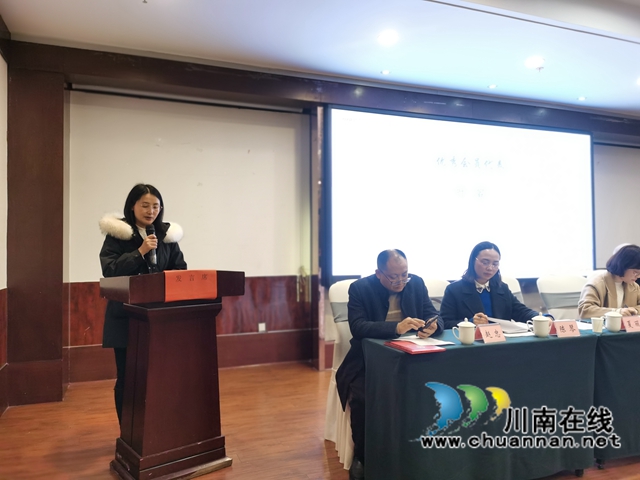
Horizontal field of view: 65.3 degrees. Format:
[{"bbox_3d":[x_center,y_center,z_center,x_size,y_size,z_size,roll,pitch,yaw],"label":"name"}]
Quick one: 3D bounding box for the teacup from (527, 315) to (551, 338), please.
[{"bbox_3d":[1.202,0.468,2.740,0.127,0.137,0.094,0,-1,-18],"label":"teacup"}]

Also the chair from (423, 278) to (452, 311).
[{"bbox_3d":[0.815,0.796,3.269,0.470,1.000,0.540,0,-1,-21],"label":"chair"}]

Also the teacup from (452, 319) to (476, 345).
[{"bbox_3d":[0.726,0.457,2.513,0.120,0.132,0.093,0,-1,-3],"label":"teacup"}]

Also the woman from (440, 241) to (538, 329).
[{"bbox_3d":[1.089,0.652,3.252,0.620,1.270,0.720,0,-1,-16],"label":"woman"}]

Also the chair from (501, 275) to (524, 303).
[{"bbox_3d":[1.417,0.796,3.503,0.470,1.000,0.540,0,-1,-21],"label":"chair"}]

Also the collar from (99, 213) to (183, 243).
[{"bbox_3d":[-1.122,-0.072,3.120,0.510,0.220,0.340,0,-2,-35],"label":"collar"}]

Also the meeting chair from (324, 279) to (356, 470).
[{"bbox_3d":[0.330,0.785,3.144,0.470,1.010,0.570,0,-1,-22],"label":"meeting chair"}]

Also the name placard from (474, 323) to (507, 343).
[{"bbox_3d":[0.875,0.480,2.589,0.145,0.088,0.105,0,-1,-22],"label":"name placard"}]

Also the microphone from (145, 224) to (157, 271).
[{"bbox_3d":[-1.062,0.041,3.160,0.052,0.268,0.052,0,-13,-30],"label":"microphone"}]

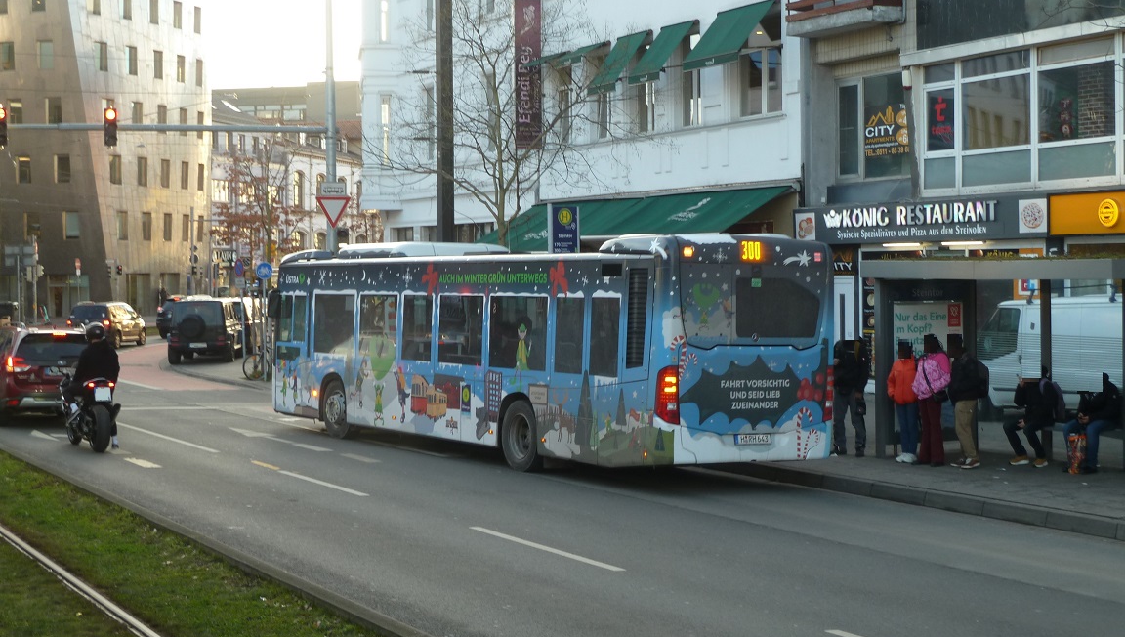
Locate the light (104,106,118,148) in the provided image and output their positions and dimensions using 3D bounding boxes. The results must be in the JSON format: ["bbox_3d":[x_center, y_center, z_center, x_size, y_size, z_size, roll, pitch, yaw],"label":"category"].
[{"bbox_3d":[-11.118,-4.712,44.000,0.310,0.950,0.330,-1,2,-24],"label":"light"}]

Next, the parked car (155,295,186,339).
[{"bbox_3d":[-15.209,-0.066,75.977,1.860,1.720,4.500,0,2,22],"label":"parked car"}]

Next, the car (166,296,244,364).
[{"bbox_3d":[-11.411,0.361,57.174,1.920,1.960,4.750,-1,2,-5],"label":"car"}]

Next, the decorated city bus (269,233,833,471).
[{"bbox_3d":[-0.850,0.422,26.325,2.560,3.080,12.120,0,1,-31],"label":"decorated city bus"}]

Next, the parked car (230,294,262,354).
[{"bbox_3d":[-11.710,0.205,63.175,1.880,1.860,4.600,-1,2,-5],"label":"parked car"}]

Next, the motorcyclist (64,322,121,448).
[{"bbox_3d":[-6.575,0.946,25.100,0.640,1.740,0.820,-1,2,-28],"label":"motorcyclist"}]

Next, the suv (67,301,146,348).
[{"bbox_3d":[-17.059,0.218,67.178,1.770,1.660,4.250,0,2,5],"label":"suv"}]

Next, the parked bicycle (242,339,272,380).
[{"bbox_3d":[-7.206,1.095,45.086,1.750,1.080,0.580,-1,2,-14],"label":"parked bicycle"}]

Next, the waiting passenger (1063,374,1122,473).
[{"bbox_3d":[6.622,1.304,22.300,0.680,1.260,0.520,-1,2,-22],"label":"waiting passenger"}]

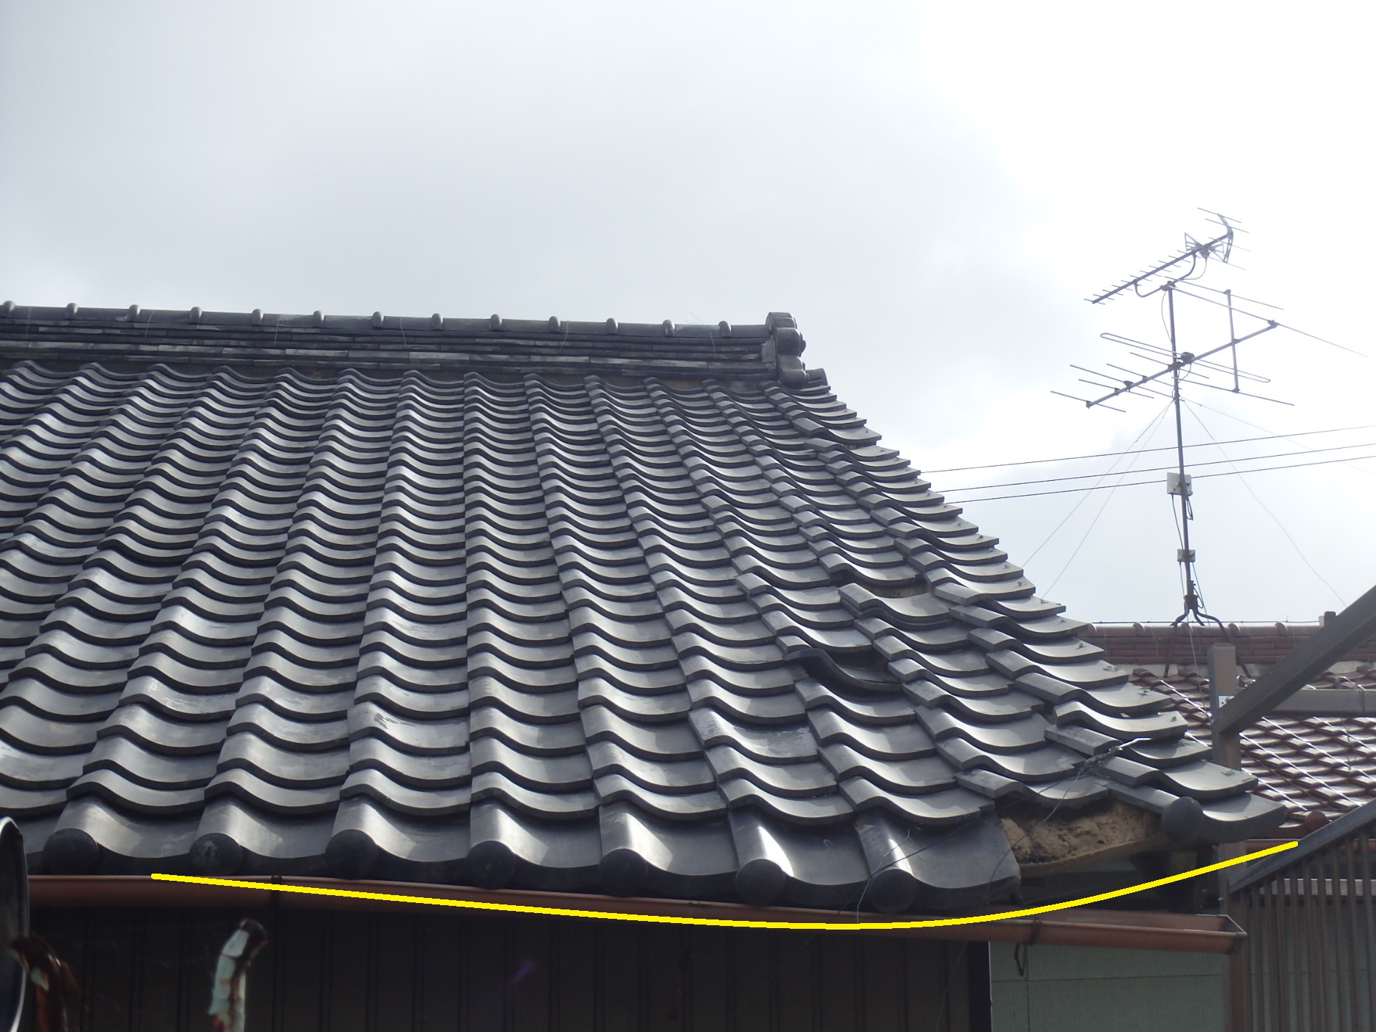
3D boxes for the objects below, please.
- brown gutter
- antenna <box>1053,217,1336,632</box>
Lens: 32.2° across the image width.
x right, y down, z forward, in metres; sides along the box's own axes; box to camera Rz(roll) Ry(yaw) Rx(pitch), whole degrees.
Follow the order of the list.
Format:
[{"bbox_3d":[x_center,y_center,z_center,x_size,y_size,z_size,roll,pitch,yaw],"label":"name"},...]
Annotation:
[{"bbox_3d":[-0.103,0.780,4.641,2.437,0.072,0.105,4,-14,-8],"label":"brown gutter"},{"bbox_3d":[2.728,-0.485,13.200,1.500,2.250,1.600,6,-15,-28],"label":"antenna"}]

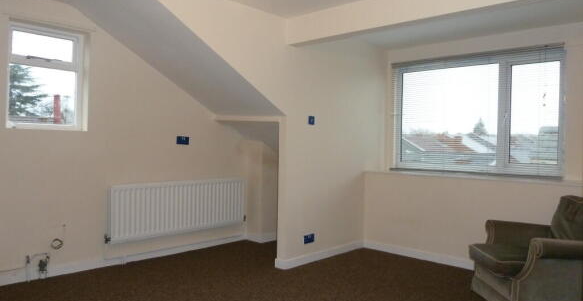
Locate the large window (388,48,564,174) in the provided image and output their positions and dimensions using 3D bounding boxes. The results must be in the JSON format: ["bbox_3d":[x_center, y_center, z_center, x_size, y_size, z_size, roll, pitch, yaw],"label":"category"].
[{"bbox_3d":[1.855,-0.376,4.453,1.767,1.245,0.110,2,1,44],"label":"large window"}]

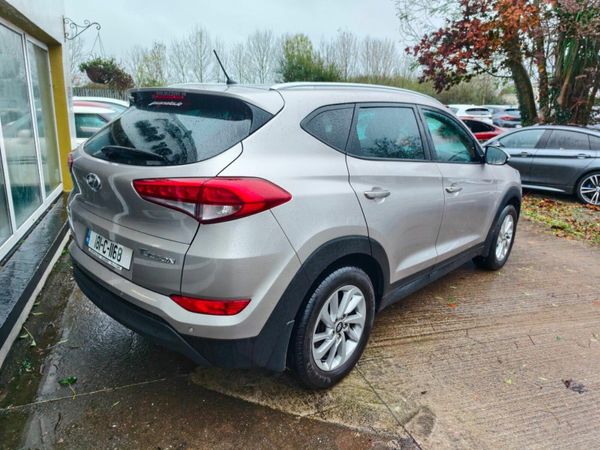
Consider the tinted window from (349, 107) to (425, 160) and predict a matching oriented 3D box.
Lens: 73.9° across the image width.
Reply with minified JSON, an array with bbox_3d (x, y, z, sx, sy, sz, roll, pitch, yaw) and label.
[{"bbox_3d":[0.484,-0.534,2.263,0.860,0.340,0.060,-13,-5,-45],"label":"tinted window"}]

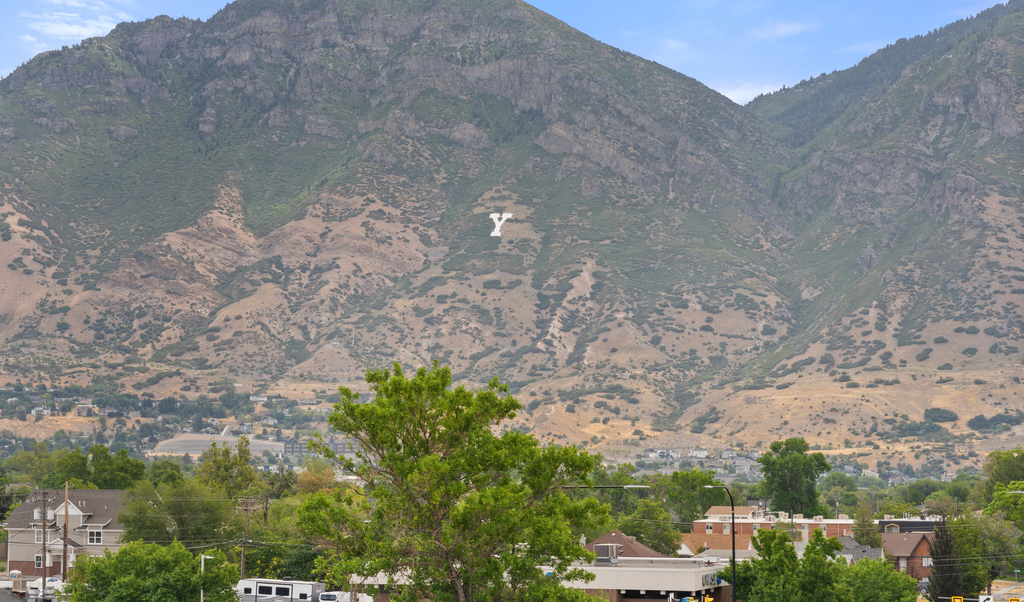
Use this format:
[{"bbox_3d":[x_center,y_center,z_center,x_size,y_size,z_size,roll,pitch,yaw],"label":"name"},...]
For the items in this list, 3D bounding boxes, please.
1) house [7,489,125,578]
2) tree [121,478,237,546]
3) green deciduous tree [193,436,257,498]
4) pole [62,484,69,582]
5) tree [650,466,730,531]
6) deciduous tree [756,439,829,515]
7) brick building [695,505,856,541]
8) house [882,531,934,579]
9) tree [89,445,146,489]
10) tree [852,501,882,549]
[{"bbox_3d":[-51.640,29.150,247.980,18.500,10.800,12.800,-2,-6,23],"label":"house"},{"bbox_3d":[-40.019,27.873,238.464,14.000,13.320,13.000,0,-5,0],"label":"tree"},{"bbox_3d":[-43.616,30.488,303.490,10.000,19.190,10.000,0,-5,0],"label":"green deciduous tree"},{"bbox_3d":[-53.980,28.256,240.438,0.380,12.890,0.380,0,-5,0],"label":"pole"},{"bbox_3d":[34.376,39.515,383.002,14.000,14.770,14.000,0,-5,0],"label":"tree"},{"bbox_3d":[55.710,37.990,394.280,14.500,21.000,14.000,-2,-6,20],"label":"deciduous tree"},{"bbox_3d":[48.700,40.029,349.824,30.000,7.900,14.000,-2,-5,20],"label":"brick building"},{"bbox_3d":[49.570,31.850,247.210,8.800,6.900,8.500,-2,-6,21],"label":"house"},{"bbox_3d":[-65.184,33.069,328.359,10.500,18.290,10.500,0,-5,0],"label":"tree"},{"bbox_3d":[42.390,29.300,237.560,4.200,10.200,4.200,-2,-6,20],"label":"tree"}]

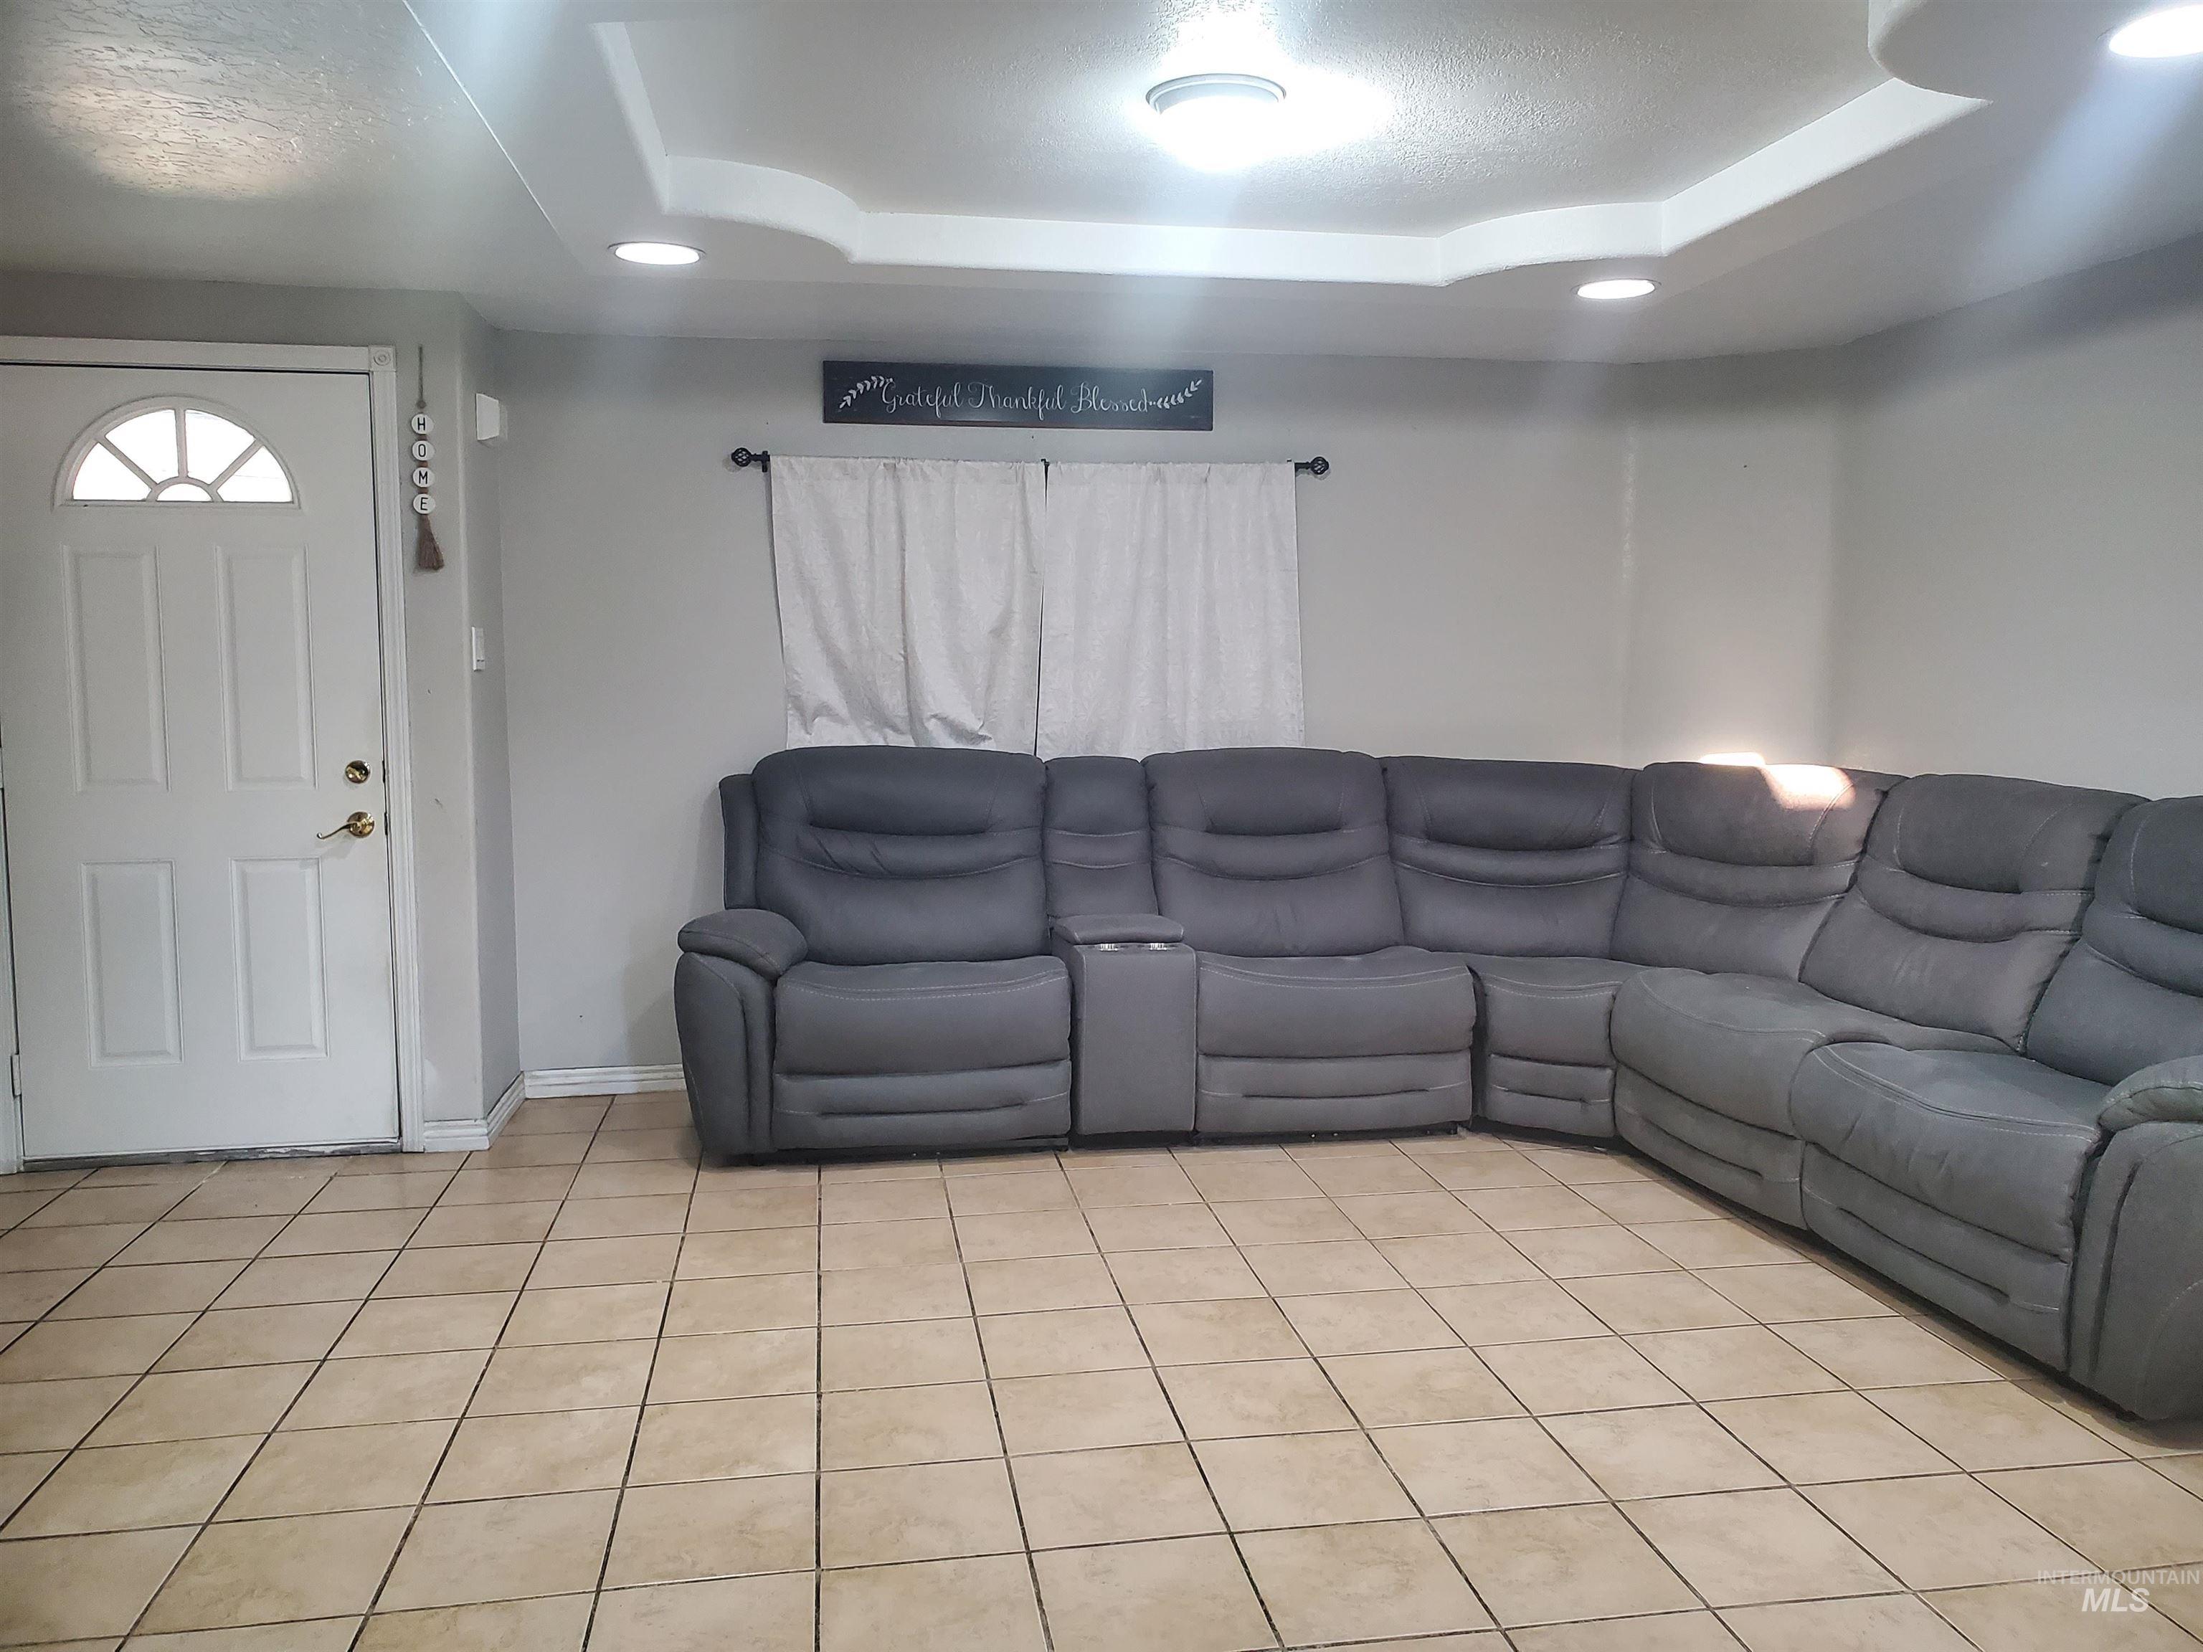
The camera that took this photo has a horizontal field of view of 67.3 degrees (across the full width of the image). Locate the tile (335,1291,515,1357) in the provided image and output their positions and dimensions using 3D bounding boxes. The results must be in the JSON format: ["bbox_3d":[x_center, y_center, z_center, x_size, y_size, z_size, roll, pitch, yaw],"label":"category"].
[{"bbox_3d":[-1.334,0.993,3.281,0.300,0.010,0.300,-1,6,-9],"label":"tile"}]

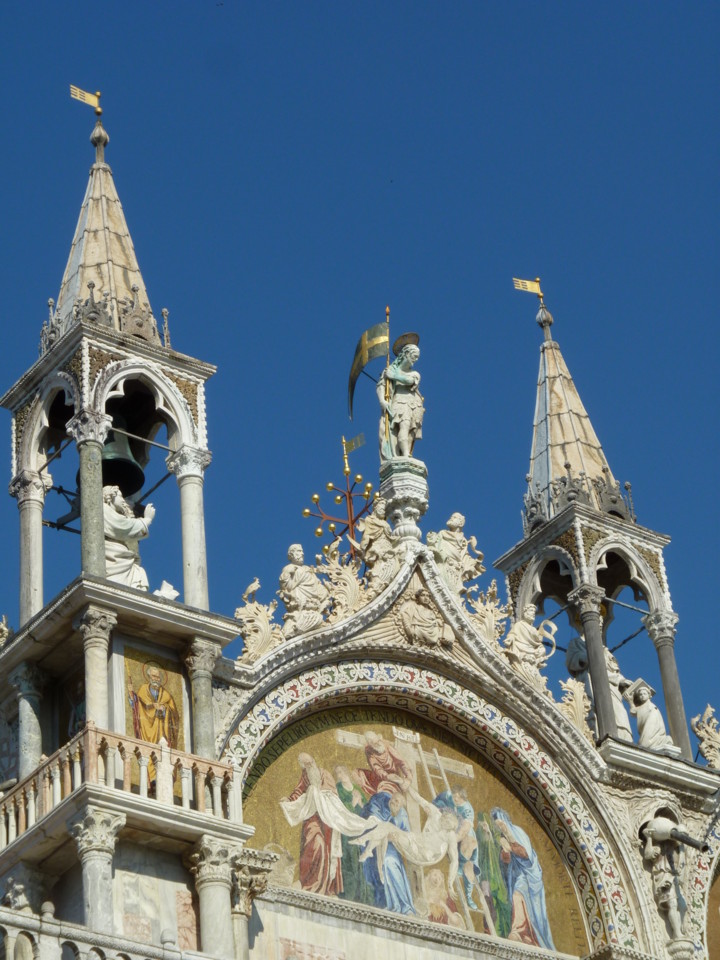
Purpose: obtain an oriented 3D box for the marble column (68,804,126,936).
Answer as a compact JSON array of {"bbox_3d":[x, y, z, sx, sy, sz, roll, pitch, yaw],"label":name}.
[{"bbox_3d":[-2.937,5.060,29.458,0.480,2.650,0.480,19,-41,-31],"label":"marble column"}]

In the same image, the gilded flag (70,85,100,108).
[{"bbox_3d":[-4.180,-5.839,39.658,0.498,0.253,0.040,19,-41,-32],"label":"gilded flag"}]

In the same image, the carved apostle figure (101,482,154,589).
[{"bbox_3d":[-3.058,0.904,33.327,0.800,2.000,0.750,-23,-37,24],"label":"carved apostle figure"}]

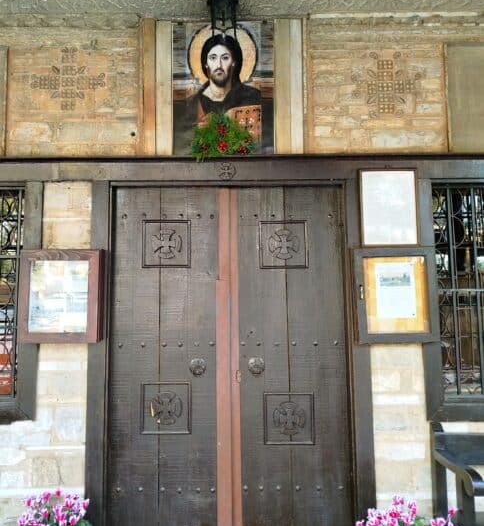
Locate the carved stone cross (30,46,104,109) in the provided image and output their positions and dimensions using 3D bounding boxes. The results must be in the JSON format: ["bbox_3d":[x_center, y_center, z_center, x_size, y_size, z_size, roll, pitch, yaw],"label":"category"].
[{"bbox_3d":[-1.010,-1.071,2.611,0.438,0.386,0.040,-1,-5,0],"label":"carved stone cross"}]

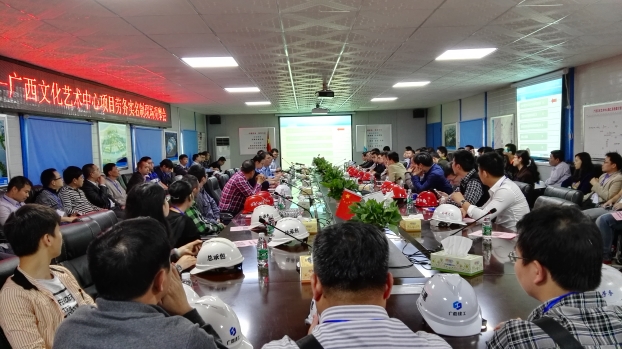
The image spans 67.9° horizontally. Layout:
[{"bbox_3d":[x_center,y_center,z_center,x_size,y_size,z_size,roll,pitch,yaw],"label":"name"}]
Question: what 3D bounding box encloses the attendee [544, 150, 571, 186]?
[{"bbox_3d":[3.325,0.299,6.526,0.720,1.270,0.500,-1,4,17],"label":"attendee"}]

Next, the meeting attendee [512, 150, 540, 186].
[{"bbox_3d":[3.050,0.263,7.083,0.800,1.238,0.500,-1,4,17],"label":"meeting attendee"}]

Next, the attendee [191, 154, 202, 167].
[{"bbox_3d":[-2.510,0.138,11.102,0.750,1.250,0.520,-2,4,-3],"label":"attendee"}]

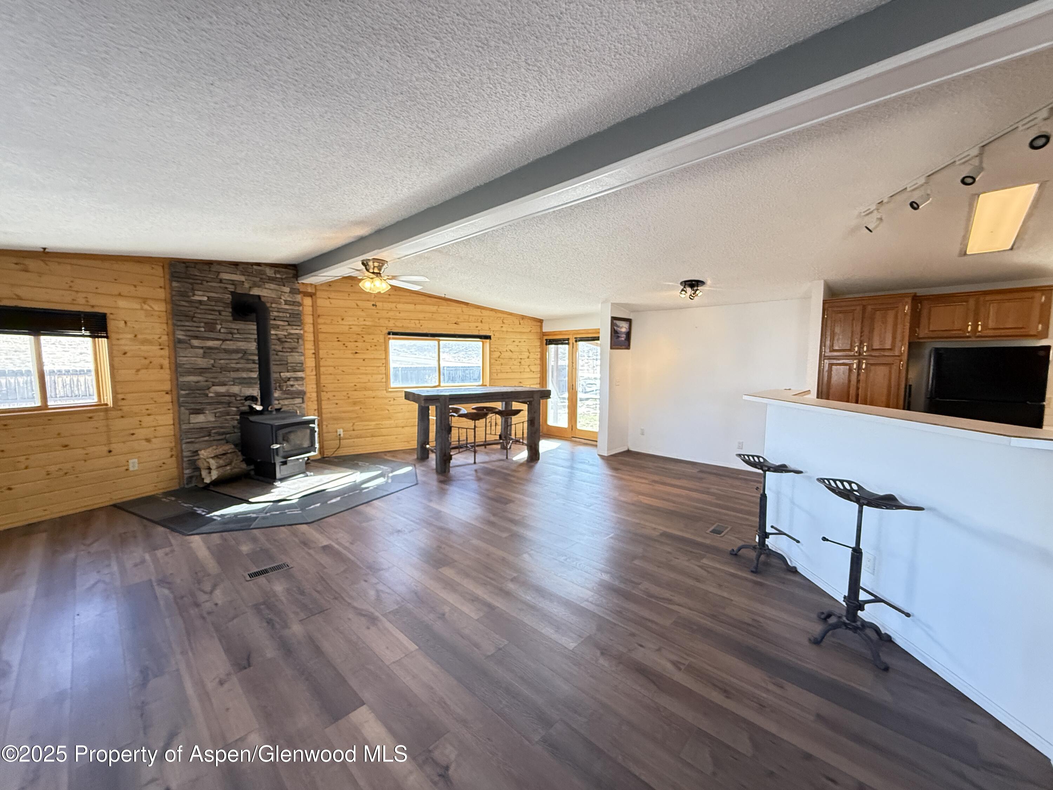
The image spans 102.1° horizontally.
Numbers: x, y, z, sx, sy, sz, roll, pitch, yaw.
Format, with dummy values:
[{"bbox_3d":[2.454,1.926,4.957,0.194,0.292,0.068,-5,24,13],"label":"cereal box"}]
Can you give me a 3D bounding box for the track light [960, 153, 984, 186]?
[{"bbox_3d":[2.438,-1.232,2.322,0.119,0.184,0.070,-1,5,-11],"label":"track light"}]

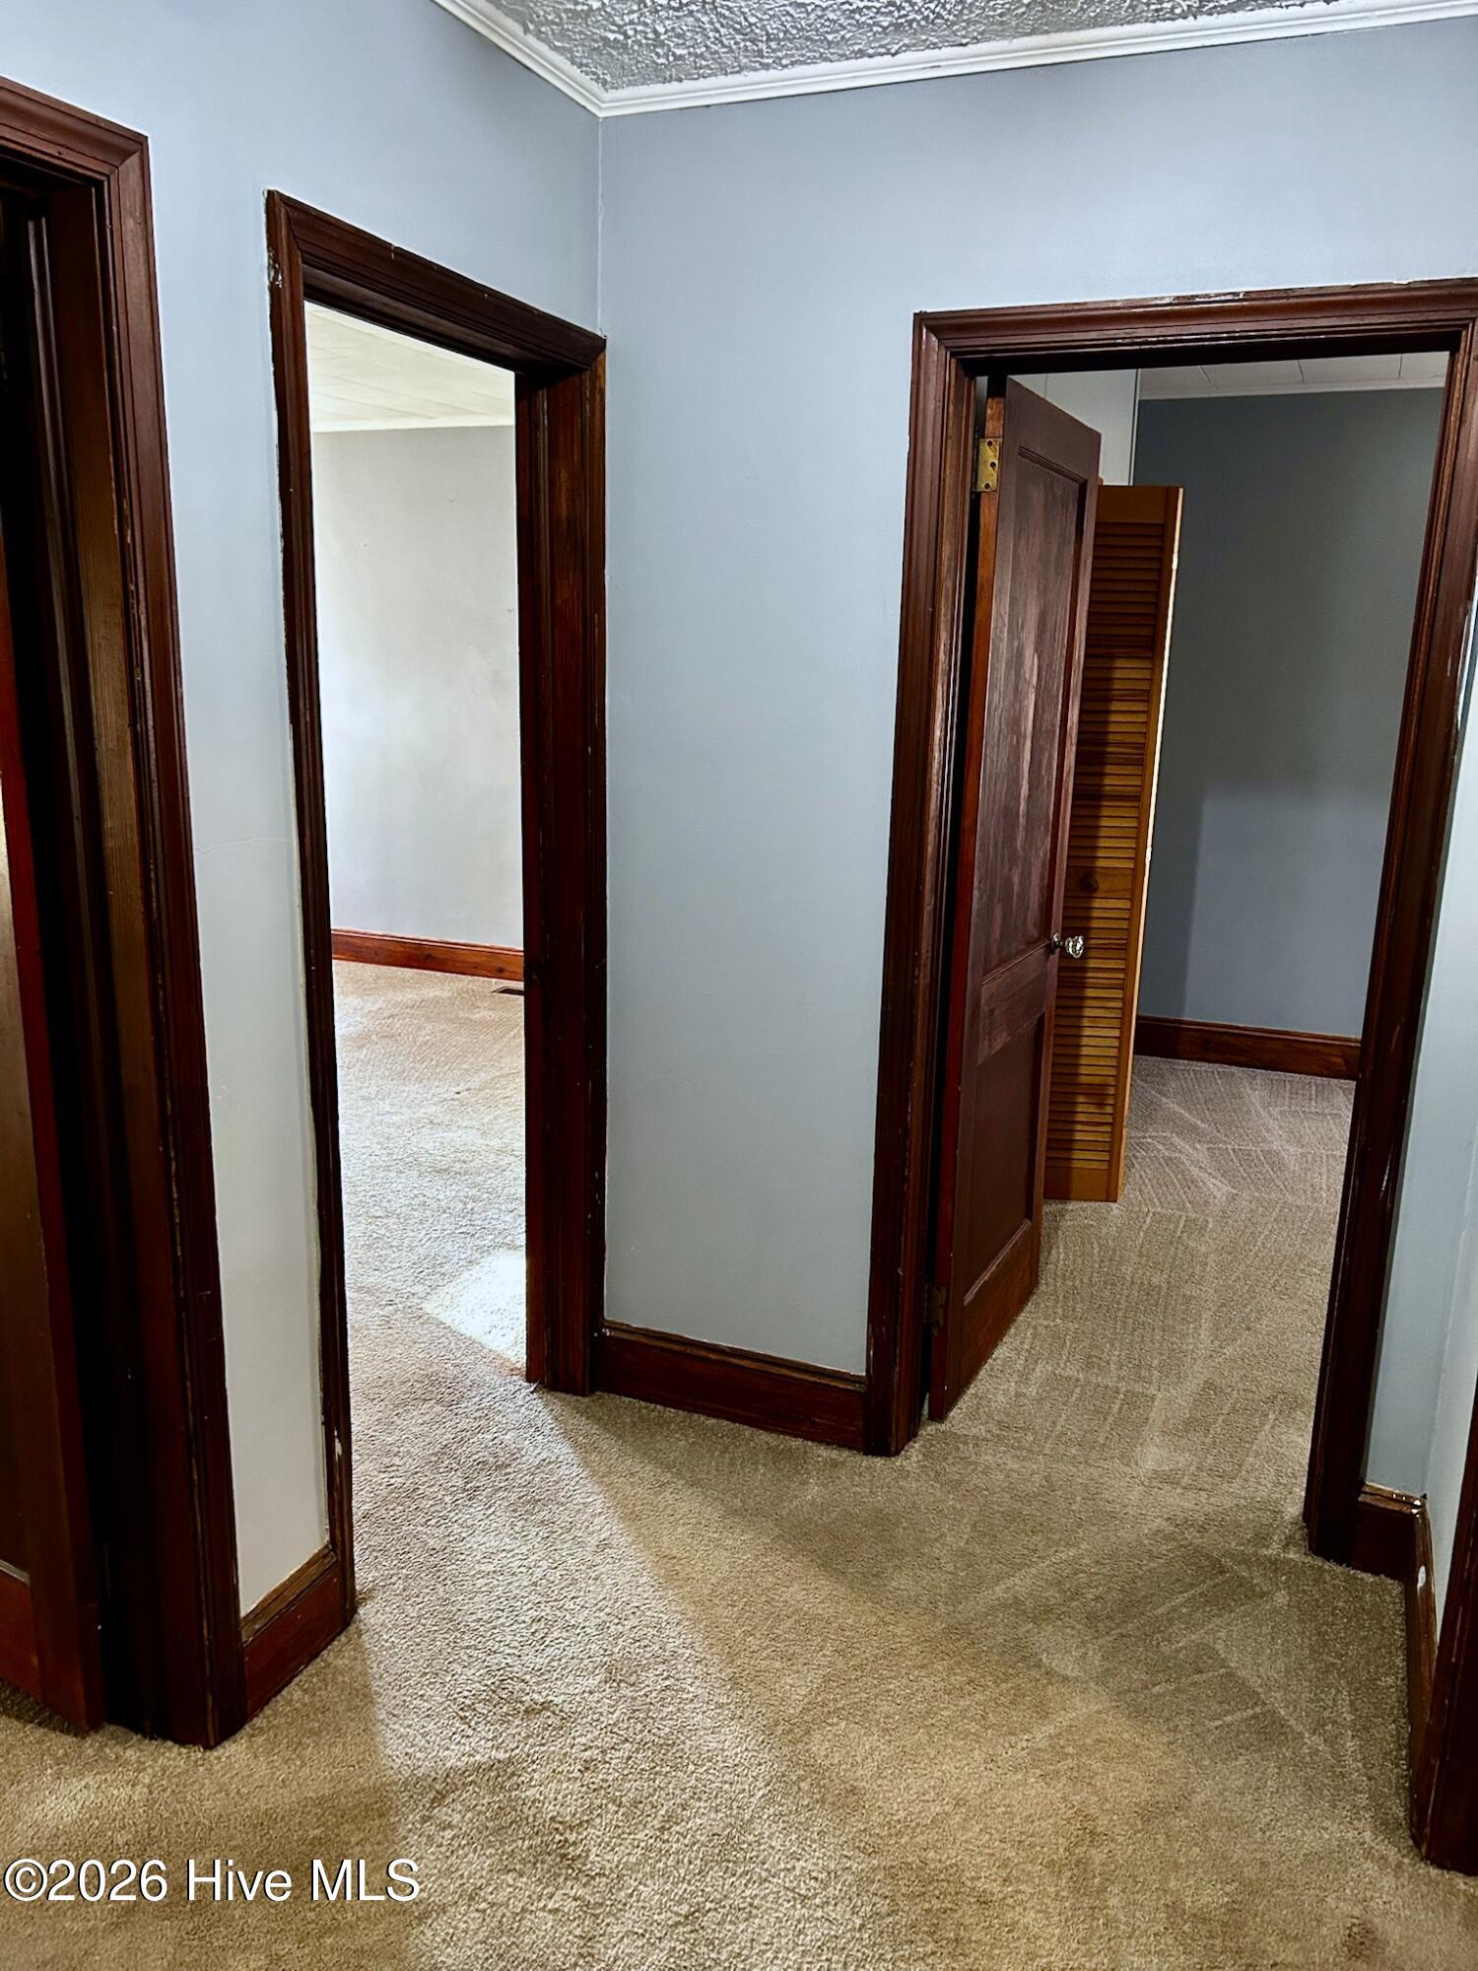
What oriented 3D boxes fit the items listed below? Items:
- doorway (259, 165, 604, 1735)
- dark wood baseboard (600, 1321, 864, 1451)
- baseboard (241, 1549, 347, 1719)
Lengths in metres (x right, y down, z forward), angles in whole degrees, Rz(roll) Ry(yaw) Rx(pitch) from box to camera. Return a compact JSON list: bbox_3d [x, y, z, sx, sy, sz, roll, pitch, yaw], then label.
[{"bbox_3d":[-0.521,-0.082,2.548,0.181,2.095,0.903,6,14,21],"label":"doorway"},{"bbox_3d":[-0.015,0.809,3.027,0.589,0.165,0.023,6,14,21],"label":"dark wood baseboard"},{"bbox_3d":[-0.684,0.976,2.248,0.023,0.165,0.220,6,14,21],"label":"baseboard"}]

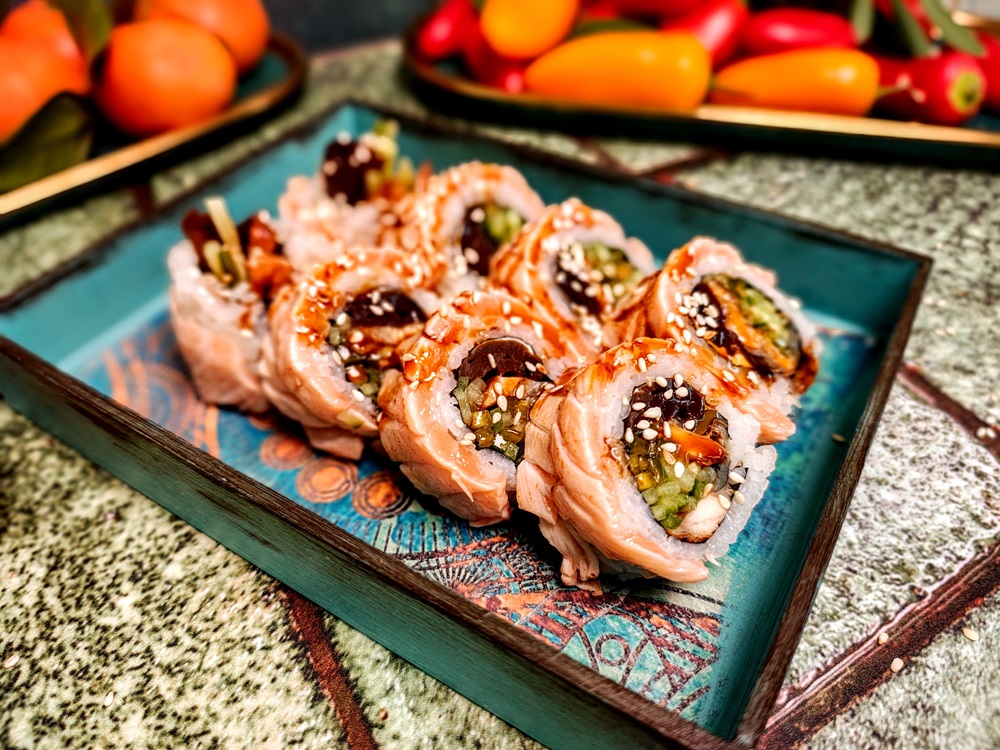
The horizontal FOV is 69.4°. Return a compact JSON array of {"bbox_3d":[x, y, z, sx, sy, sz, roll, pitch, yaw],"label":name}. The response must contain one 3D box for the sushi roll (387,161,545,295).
[{"bbox_3d":[-0.011,-0.040,0.223,0.028,0.046,0.046,5,51,46],"label":"sushi roll"}]

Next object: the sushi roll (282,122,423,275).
[{"bbox_3d":[-0.047,-0.058,0.249,0.046,0.043,0.046,0,45,0],"label":"sushi roll"}]

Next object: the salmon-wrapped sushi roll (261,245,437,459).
[{"bbox_3d":[-0.035,-0.005,0.188,0.048,0.028,0.048,51,51,-10],"label":"salmon-wrapped sushi roll"}]

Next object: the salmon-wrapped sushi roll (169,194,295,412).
[{"bbox_3d":[-0.070,-0.021,0.209,0.044,0.049,0.044,-1,44,1],"label":"salmon-wrapped sushi roll"}]

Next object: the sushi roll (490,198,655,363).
[{"bbox_3d":[0.020,-0.024,0.209,0.045,0.025,0.045,47,56,-13],"label":"sushi roll"}]

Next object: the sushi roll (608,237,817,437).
[{"bbox_3d":[0.053,-0.006,0.186,0.050,0.027,0.050,43,58,-7],"label":"sushi roll"}]

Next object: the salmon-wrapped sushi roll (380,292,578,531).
[{"bbox_3d":[-0.004,0.009,0.176,0.049,0.028,0.049,40,57,-2],"label":"salmon-wrapped sushi roll"}]

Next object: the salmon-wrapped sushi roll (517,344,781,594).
[{"bbox_3d":[0.032,0.021,0.161,0.049,0.028,0.049,41,58,-4],"label":"salmon-wrapped sushi roll"}]

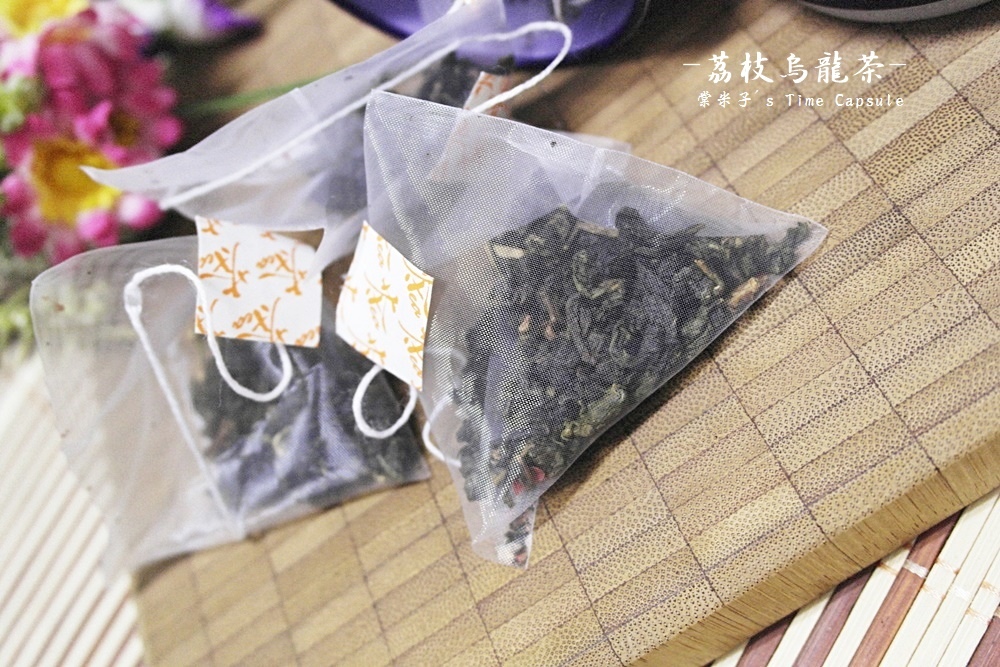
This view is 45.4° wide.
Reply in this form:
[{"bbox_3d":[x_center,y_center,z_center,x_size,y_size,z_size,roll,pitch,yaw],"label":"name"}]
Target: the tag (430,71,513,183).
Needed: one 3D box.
[{"bbox_3d":[-0.005,-0.038,0.218,0.003,0.021,0.022,28,96,21],"label":"tag"}]

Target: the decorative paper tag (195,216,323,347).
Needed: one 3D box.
[{"bbox_3d":[-0.042,-0.009,0.206,0.022,0.022,0.002,6,25,0],"label":"decorative paper tag"}]

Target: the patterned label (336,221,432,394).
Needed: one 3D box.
[{"bbox_3d":[-0.019,-0.004,0.201,0.022,0.003,0.022,36,126,35],"label":"patterned label"}]

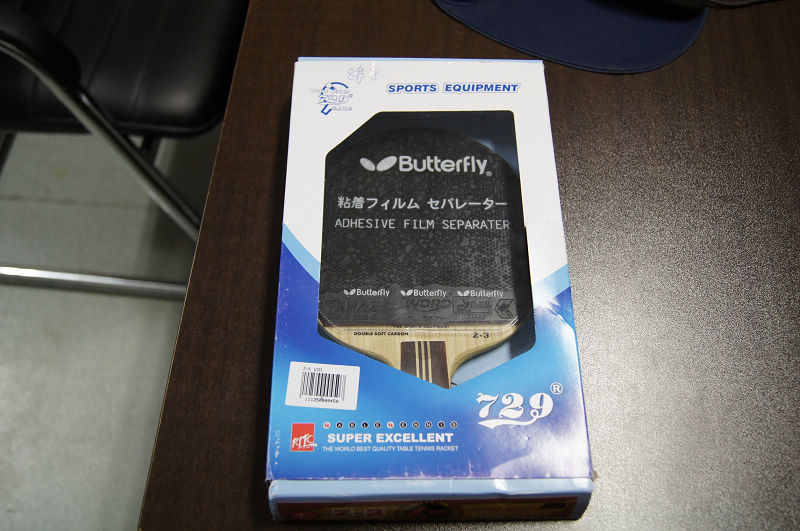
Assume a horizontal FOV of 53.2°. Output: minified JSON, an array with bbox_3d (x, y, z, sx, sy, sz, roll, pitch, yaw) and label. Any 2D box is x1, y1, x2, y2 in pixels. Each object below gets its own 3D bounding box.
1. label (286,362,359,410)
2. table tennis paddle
[{"bbox_3d":[-0.043,0.068,0.448,0.040,0.001,0.026,3,62,0],"label":"label"},{"bbox_3d":[0.014,0.016,0.493,0.150,0.023,0.243,0,62,-1],"label":"table tennis paddle"}]

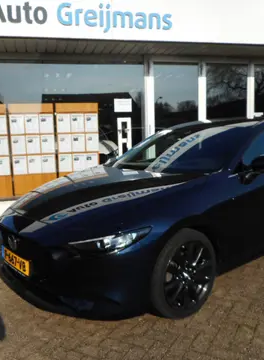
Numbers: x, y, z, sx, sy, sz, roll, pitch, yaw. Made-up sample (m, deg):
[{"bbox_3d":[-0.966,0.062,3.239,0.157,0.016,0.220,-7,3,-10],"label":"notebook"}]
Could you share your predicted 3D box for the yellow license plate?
[{"bbox_3d":[-0.864,0.587,2.566,0.020,0.110,0.520,-8,10,-38],"label":"yellow license plate"}]

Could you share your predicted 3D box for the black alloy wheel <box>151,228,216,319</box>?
[{"bbox_3d":[0.343,0.670,2.528,0.650,0.650,0.220,-8,10,-38],"label":"black alloy wheel"}]

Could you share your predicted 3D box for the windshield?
[{"bbox_3d":[0.486,-0.320,3.550,0.950,0.150,1.420,-41,28,-28],"label":"windshield"}]

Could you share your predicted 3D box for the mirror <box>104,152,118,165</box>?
[{"bbox_3d":[-0.217,-0.254,4.189,0.160,0.140,0.230,-8,10,-38],"label":"mirror"}]

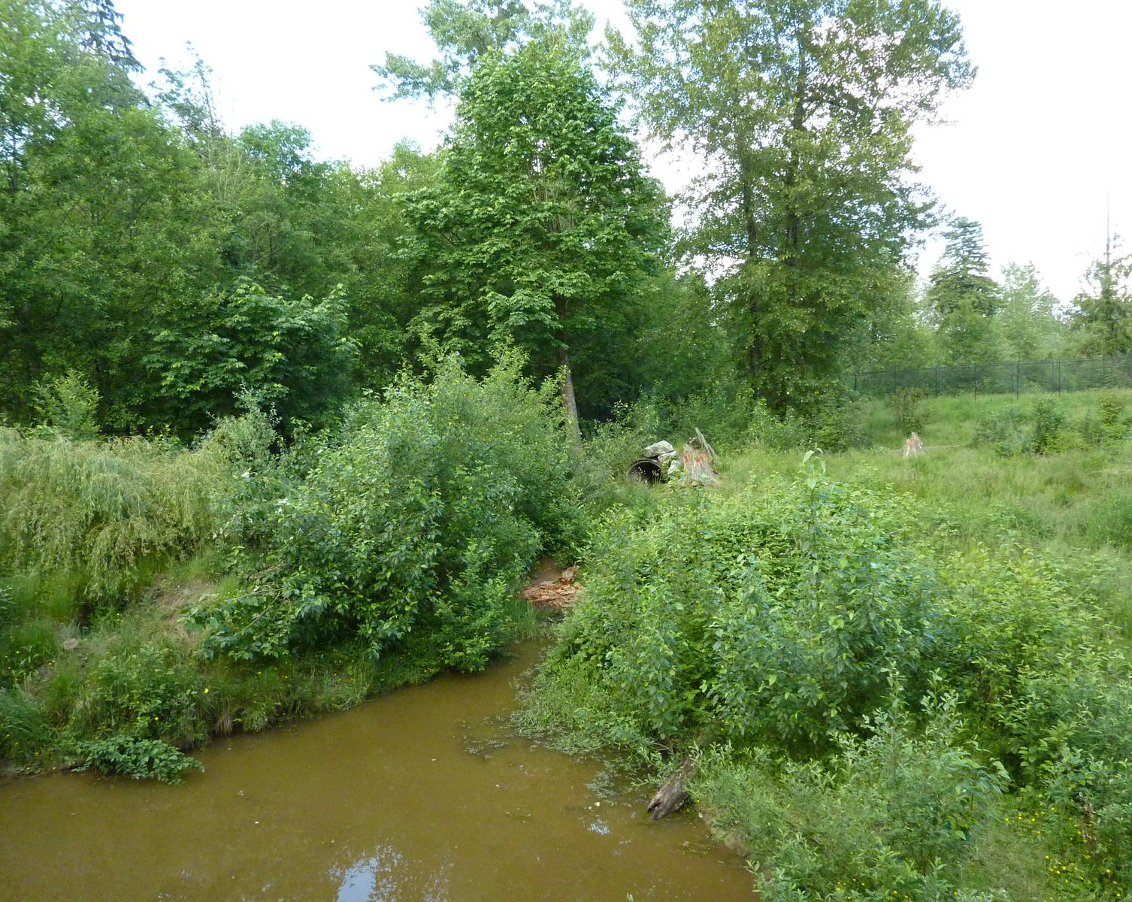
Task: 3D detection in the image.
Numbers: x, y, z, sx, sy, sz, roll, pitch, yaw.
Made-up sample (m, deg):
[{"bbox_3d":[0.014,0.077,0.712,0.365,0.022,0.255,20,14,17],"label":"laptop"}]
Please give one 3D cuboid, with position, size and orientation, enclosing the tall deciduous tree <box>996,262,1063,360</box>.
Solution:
[{"bbox_3d":[44.445,-12.414,83.337,6.210,11.360,5.900,0,4,0],"label":"tall deciduous tree"}]

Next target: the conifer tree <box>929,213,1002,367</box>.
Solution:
[{"bbox_3d":[36.387,-13.707,79.237,6.650,15.110,6.320,0,4,0],"label":"conifer tree"}]

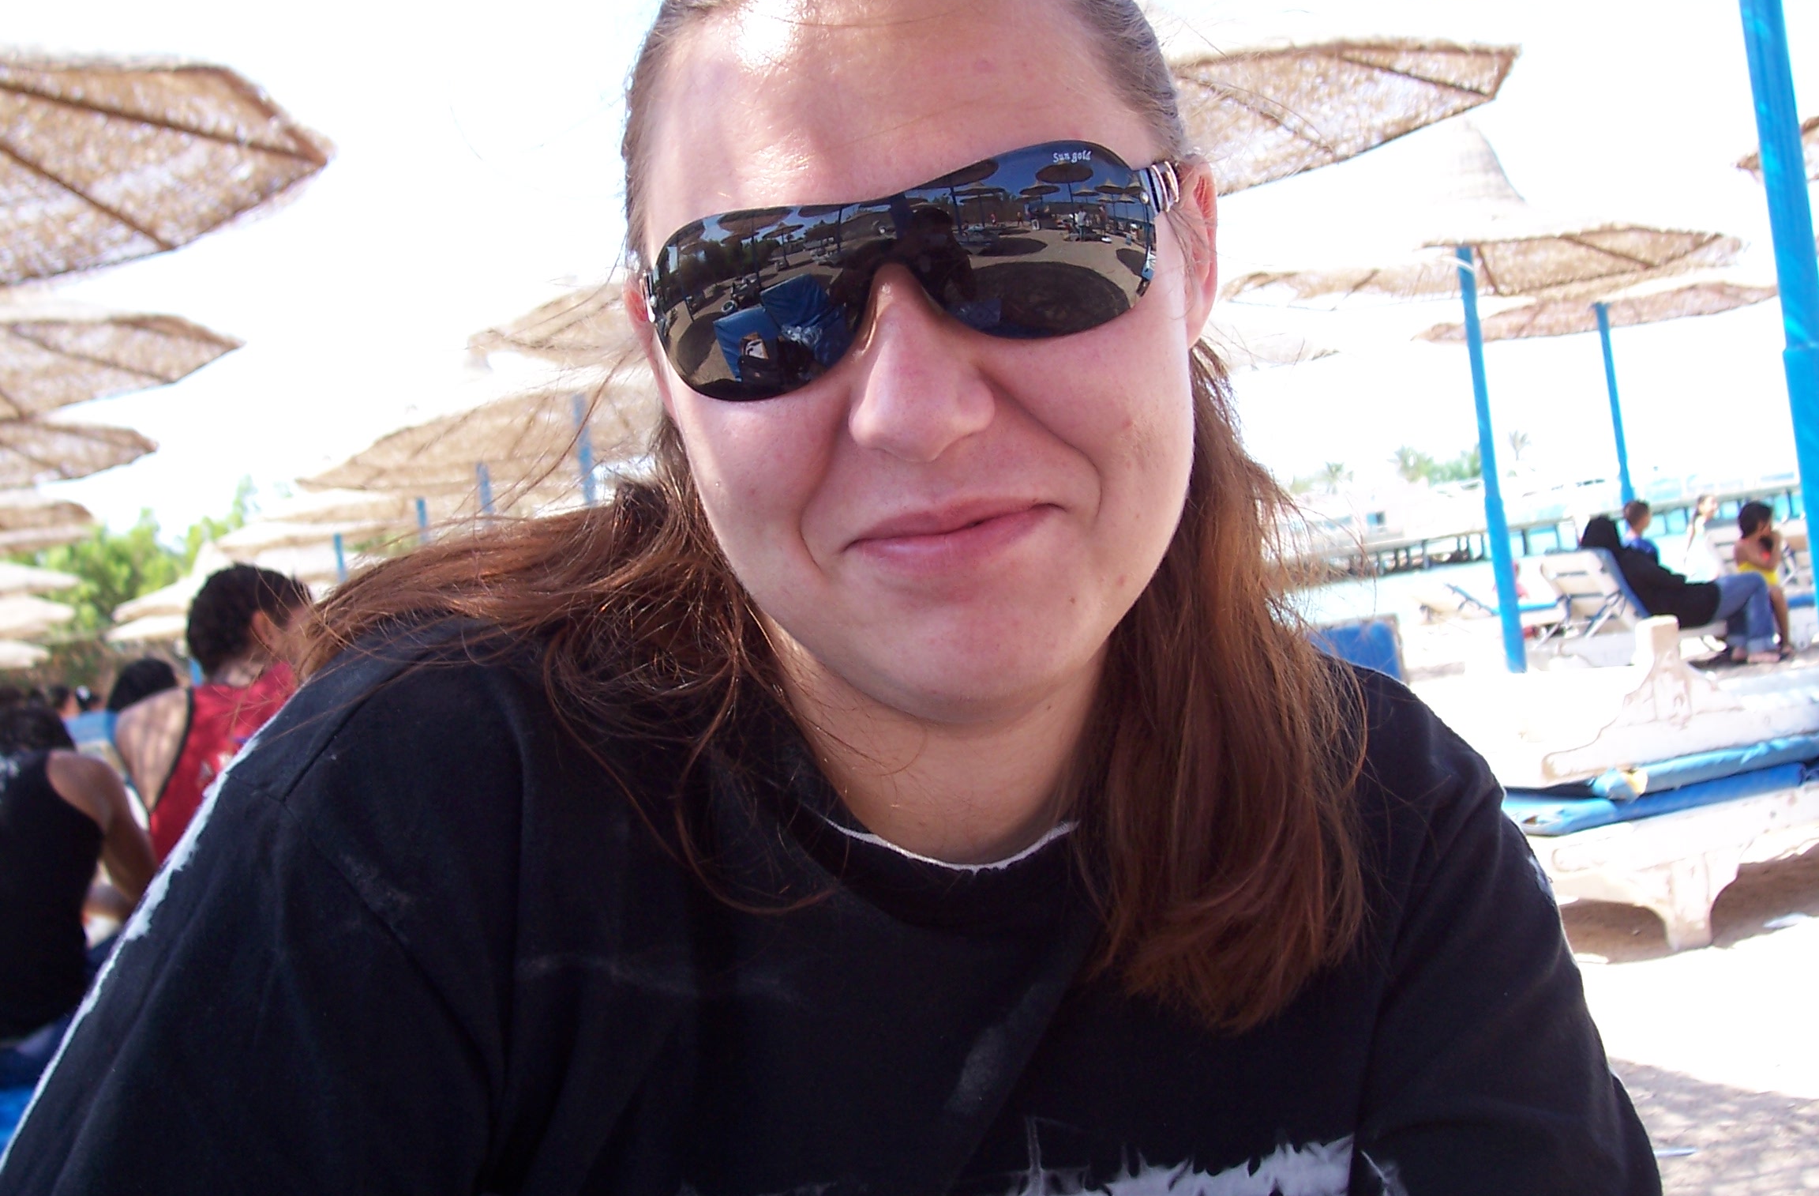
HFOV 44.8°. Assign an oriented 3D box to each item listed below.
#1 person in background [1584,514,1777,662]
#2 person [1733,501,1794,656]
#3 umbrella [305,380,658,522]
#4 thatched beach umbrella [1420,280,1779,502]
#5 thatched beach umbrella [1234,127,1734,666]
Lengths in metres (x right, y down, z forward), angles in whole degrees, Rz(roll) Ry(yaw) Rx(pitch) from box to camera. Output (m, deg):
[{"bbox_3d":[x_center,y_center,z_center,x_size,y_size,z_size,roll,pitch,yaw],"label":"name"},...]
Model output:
[{"bbox_3d":[4.527,-0.061,13.000,1.020,0.960,0.550,-7,1,-18],"label":"person in background"},{"bbox_3d":[5.060,-0.108,13.100,0.330,0.930,0.320,-7,1,-8],"label":"person"},{"bbox_3d":[-2.184,-0.438,15.509,3.190,3.445,3.190,-7,1,0],"label":"umbrella"},{"bbox_3d":[6.061,-1.692,19.009,3.190,3.445,3.190,-7,1,0],"label":"thatched beach umbrella"},{"bbox_3d":[3.662,-1.259,13.700,3.190,3.445,3.190,-7,1,0],"label":"thatched beach umbrella"}]

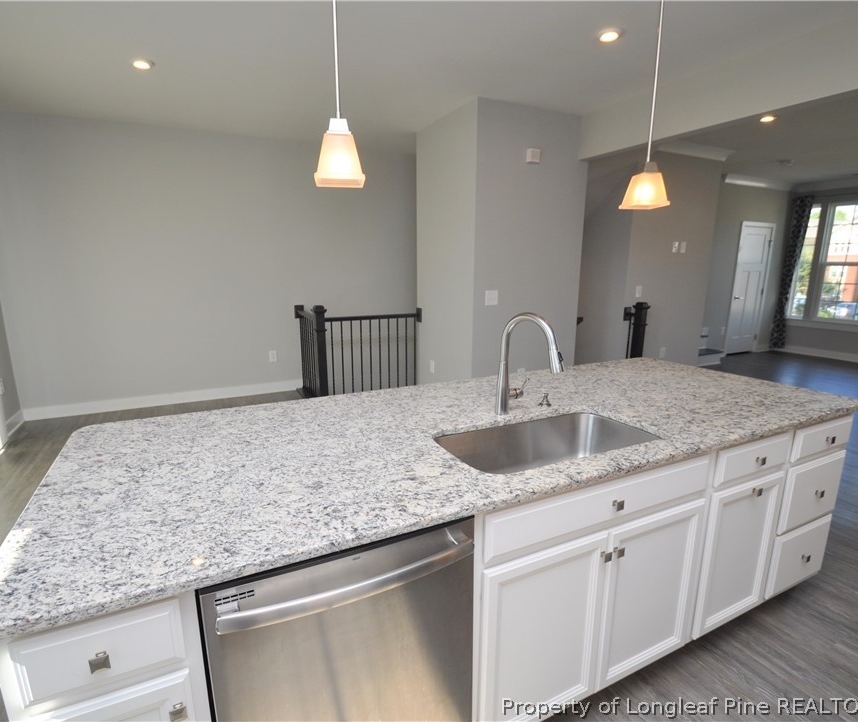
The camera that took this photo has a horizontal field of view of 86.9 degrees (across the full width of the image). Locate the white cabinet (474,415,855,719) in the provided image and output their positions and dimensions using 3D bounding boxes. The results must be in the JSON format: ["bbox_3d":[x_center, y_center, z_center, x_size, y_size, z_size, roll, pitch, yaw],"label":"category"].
[{"bbox_3d":[0.809,0.662,1.869,1.840,0.882,0.620,-6,13,-25],"label":"white cabinet"}]

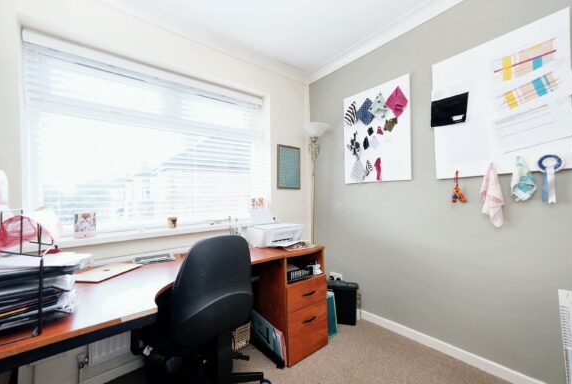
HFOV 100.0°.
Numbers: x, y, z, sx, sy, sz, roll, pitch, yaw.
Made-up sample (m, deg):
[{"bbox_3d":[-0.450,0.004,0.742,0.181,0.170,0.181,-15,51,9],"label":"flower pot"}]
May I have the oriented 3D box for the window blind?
[{"bbox_3d":[-0.846,-0.320,1.852,1.600,1.170,0.070,0,-2,-39],"label":"window blind"}]

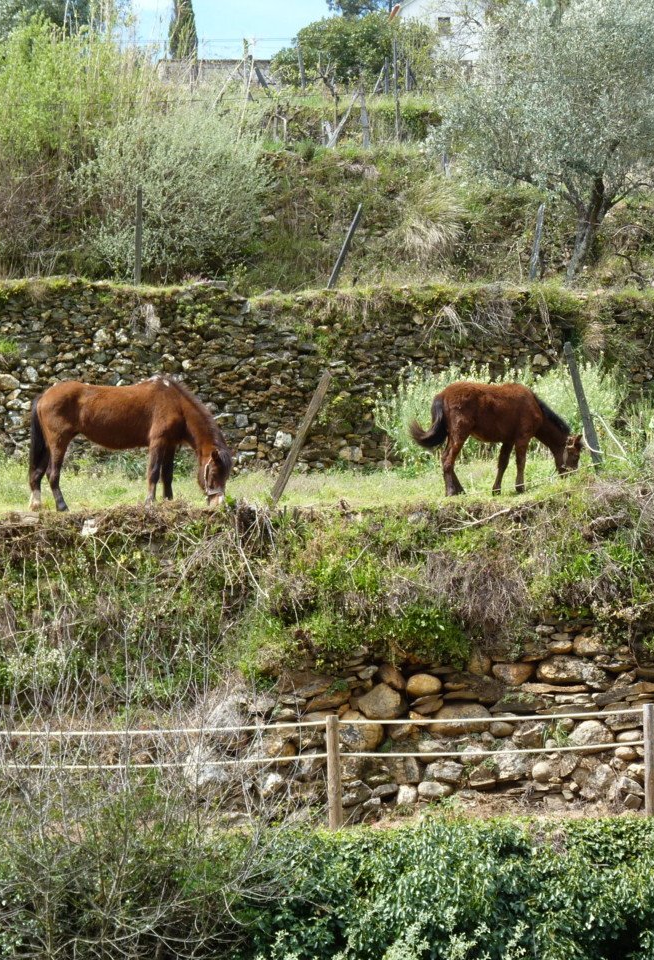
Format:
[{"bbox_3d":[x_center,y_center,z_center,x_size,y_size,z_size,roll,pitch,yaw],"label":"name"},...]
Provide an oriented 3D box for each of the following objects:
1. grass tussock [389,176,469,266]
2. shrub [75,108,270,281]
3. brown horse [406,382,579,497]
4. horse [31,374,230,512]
[{"bbox_3d":[1.389,-3.586,46.500,1.100,1.200,1.000,0,2,0],"label":"grass tussock"},{"bbox_3d":[-1.951,-3.606,42.500,2.430,2.150,2.100,0,5,0],"label":"shrub"},{"bbox_3d":[1.854,-0.454,36.800,1.860,1.230,0.430,-1,5,-10],"label":"brown horse"},{"bbox_3d":[-2.102,-0.391,36.000,2.130,1.390,0.520,-1,5,-8],"label":"horse"}]

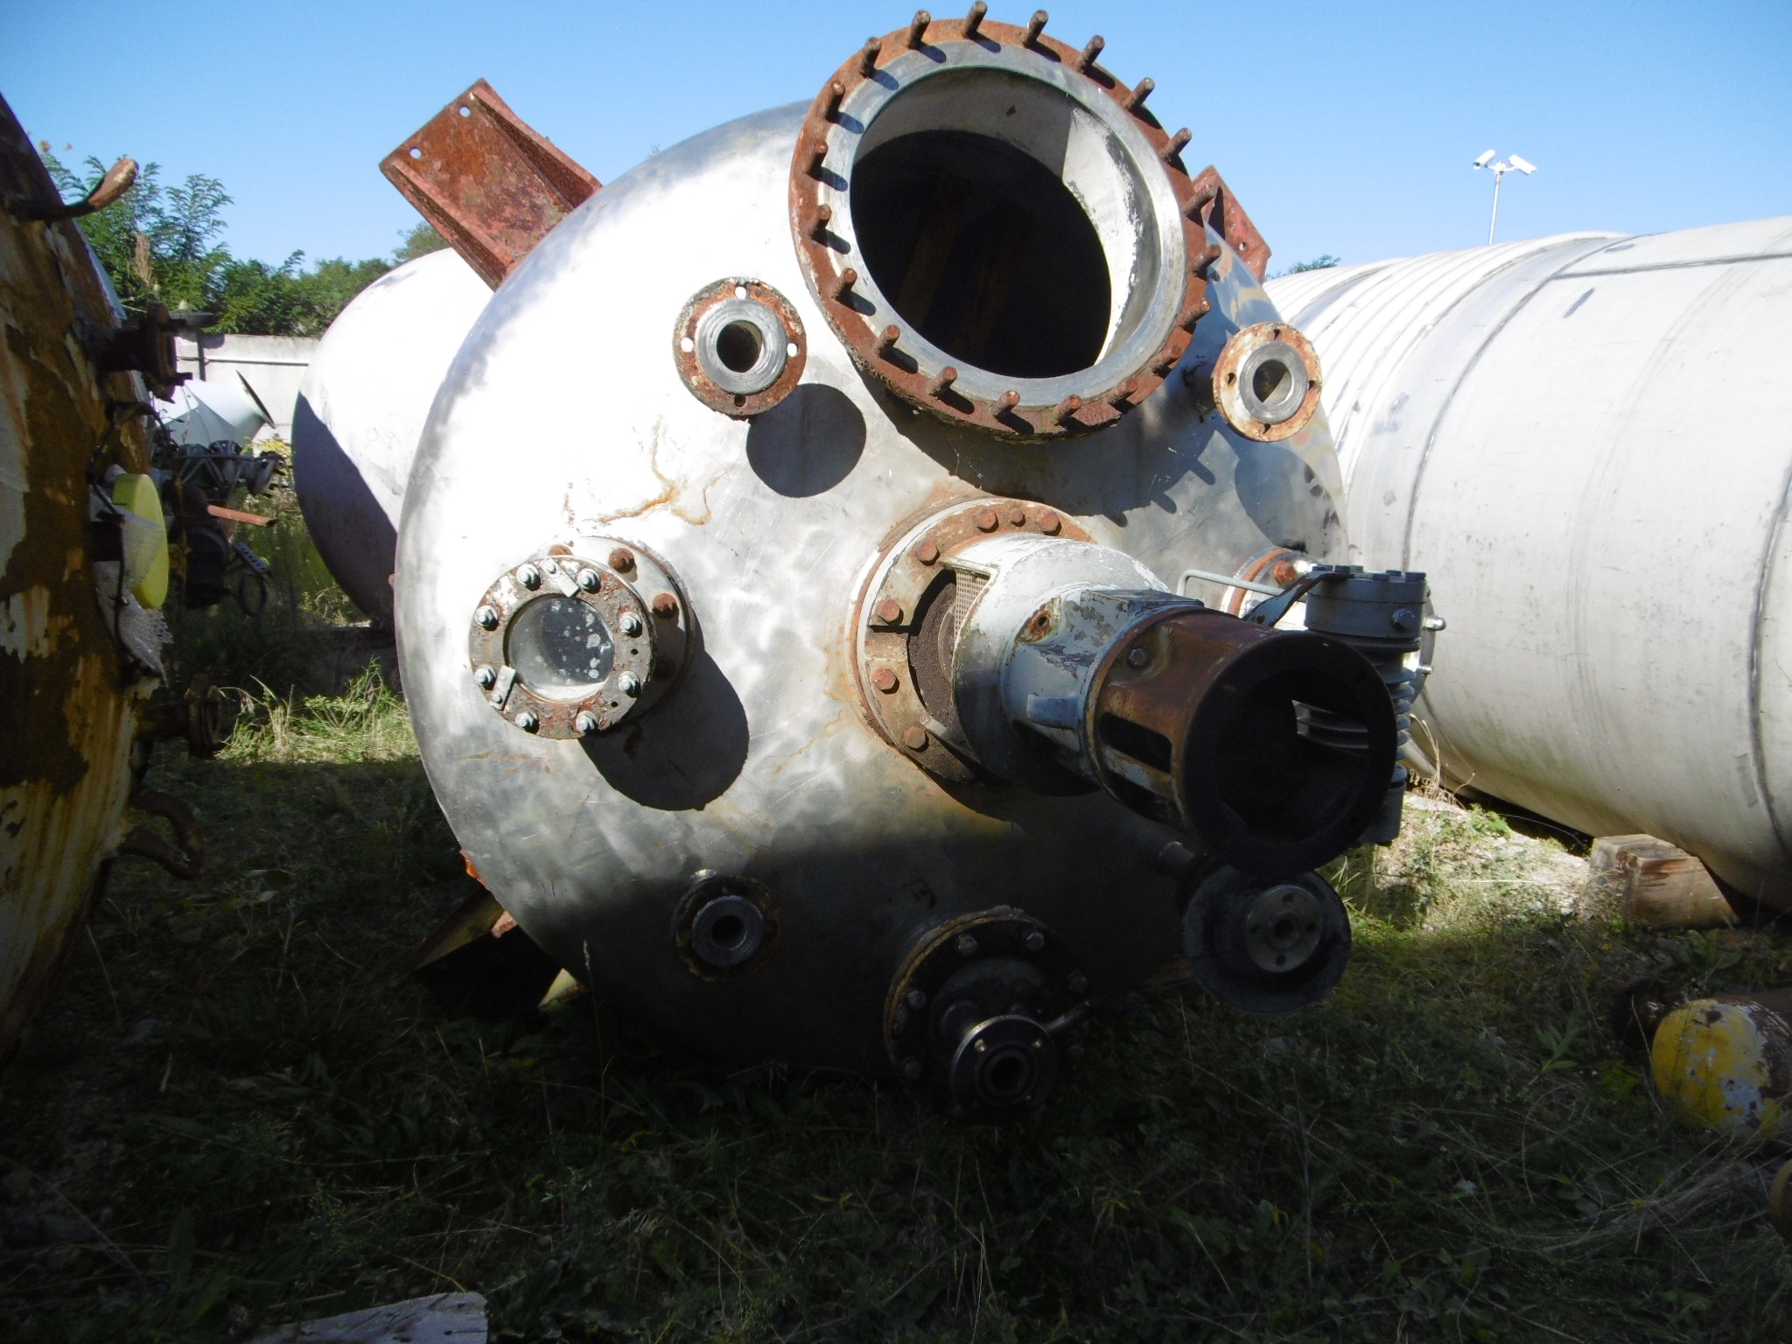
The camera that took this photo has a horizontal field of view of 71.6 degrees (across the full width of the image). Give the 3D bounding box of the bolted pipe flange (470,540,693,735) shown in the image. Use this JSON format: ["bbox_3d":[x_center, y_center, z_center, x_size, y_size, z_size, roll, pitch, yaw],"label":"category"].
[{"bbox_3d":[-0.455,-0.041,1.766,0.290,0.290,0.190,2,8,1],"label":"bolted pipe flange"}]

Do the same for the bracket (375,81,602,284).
[{"bbox_3d":[-0.729,-0.893,2.242,0.255,0.325,0.310,-43,18,-6],"label":"bracket"}]

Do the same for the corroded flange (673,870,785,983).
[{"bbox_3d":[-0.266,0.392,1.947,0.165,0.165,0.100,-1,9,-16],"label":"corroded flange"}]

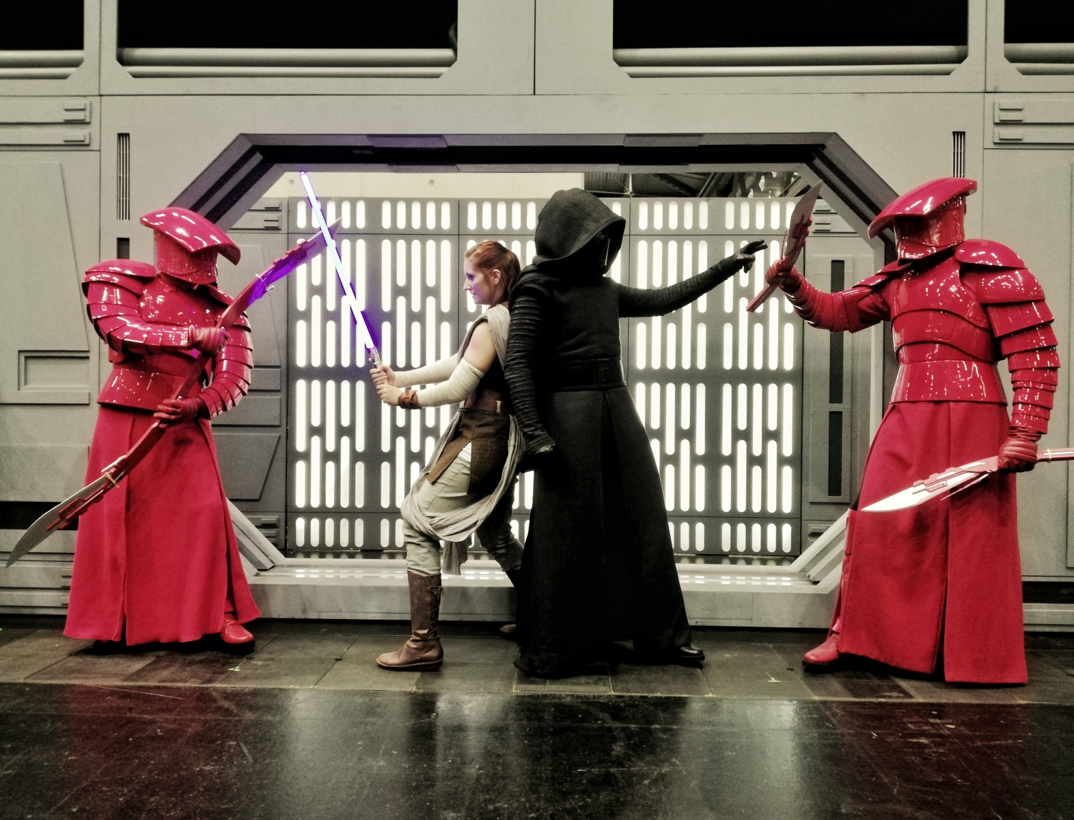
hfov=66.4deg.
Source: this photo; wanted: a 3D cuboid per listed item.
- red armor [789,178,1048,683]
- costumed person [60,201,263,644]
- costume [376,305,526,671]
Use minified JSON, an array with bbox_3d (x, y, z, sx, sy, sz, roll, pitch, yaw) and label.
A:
[{"bbox_3d":[1.440,0.056,3.130,0.920,1.900,0.720,1,1,40],"label":"red armor"},{"bbox_3d":[-1.590,0.052,3.470,0.760,1.850,0.650,0,1,-38],"label":"costumed person"},{"bbox_3d":[-0.325,0.269,3.340,0.660,1.440,0.540,1,0,2],"label":"costume"}]

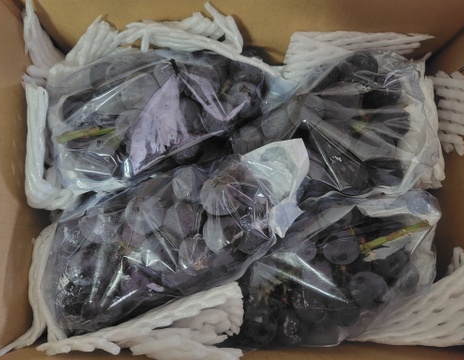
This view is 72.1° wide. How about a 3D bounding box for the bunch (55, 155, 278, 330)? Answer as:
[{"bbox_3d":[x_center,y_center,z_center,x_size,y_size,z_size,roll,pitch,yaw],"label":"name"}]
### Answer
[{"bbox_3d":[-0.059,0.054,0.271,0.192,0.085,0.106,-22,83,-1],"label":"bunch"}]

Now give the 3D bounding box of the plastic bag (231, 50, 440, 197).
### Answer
[{"bbox_3d":[0.085,-0.053,0.296,0.162,0.082,0.124,-14,82,0],"label":"plastic bag"}]

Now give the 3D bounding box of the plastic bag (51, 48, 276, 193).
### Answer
[{"bbox_3d":[-0.068,-0.055,0.296,0.202,0.082,0.118,-10,82,0],"label":"plastic bag"}]

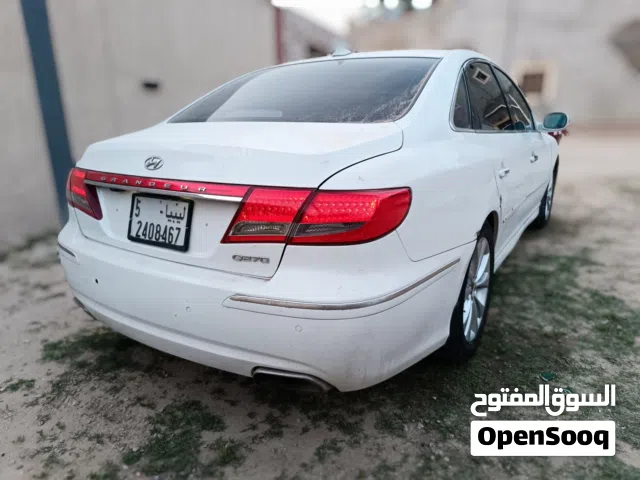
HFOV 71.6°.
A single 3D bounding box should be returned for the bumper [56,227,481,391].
[{"bbox_3d":[-0.414,0.143,1.864,1.830,0.490,0.810,9,19,31],"label":"bumper"}]

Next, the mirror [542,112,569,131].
[{"bbox_3d":[1.810,-0.914,3.423,0.210,0.150,0.120,12,21,39],"label":"mirror"}]

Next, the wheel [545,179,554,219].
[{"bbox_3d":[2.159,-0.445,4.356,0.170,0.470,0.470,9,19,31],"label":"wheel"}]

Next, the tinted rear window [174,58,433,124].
[{"bbox_3d":[-0.067,-0.751,2.202,1.280,0.150,0.860,9,41,31],"label":"tinted rear window"}]

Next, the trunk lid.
[{"bbox_3d":[-0.415,-0.230,1.766,1.320,0.450,0.650,9,19,31],"label":"trunk lid"}]

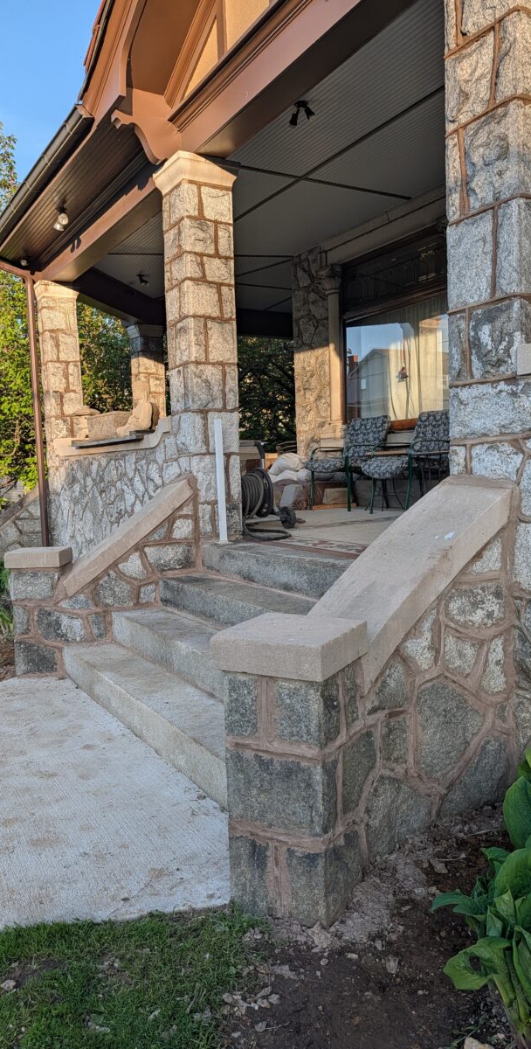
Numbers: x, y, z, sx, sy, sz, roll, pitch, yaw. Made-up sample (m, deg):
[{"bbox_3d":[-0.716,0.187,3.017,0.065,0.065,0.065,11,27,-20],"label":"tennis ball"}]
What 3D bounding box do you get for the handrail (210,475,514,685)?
[{"bbox_3d":[0.392,0.196,2.644,1.377,0.662,0.501,-8,7,-44],"label":"handrail"}]

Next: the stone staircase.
[{"bbox_3d":[-0.142,0.620,4.079,1.334,0.796,2.484,-6,6,-31],"label":"stone staircase"}]

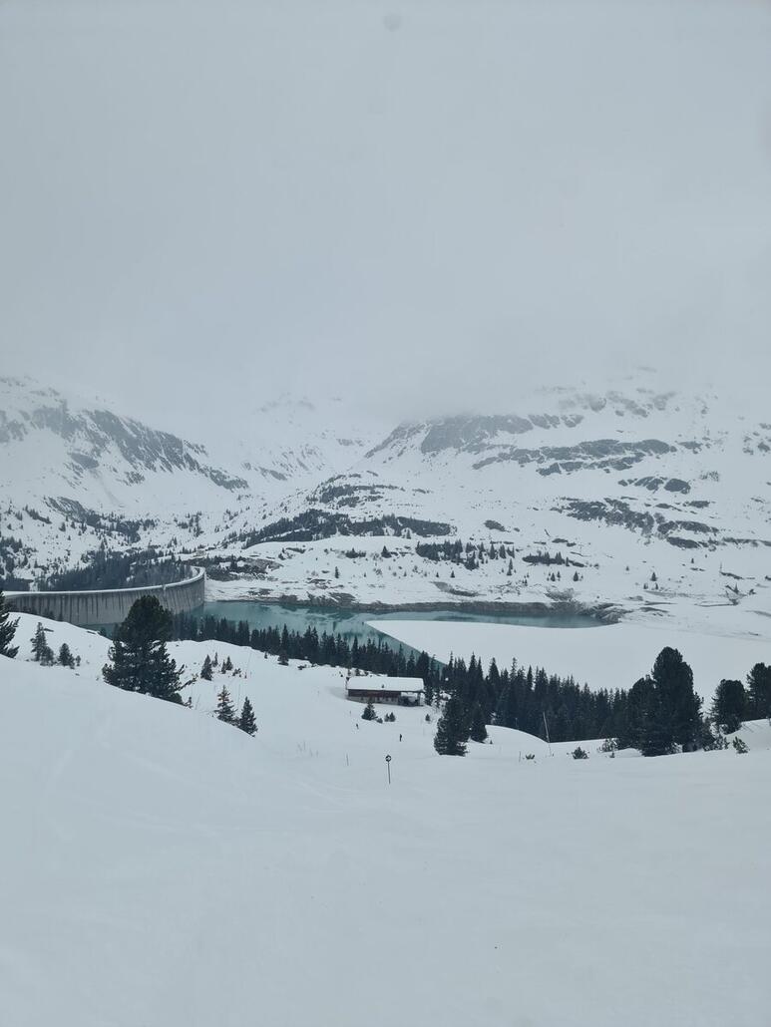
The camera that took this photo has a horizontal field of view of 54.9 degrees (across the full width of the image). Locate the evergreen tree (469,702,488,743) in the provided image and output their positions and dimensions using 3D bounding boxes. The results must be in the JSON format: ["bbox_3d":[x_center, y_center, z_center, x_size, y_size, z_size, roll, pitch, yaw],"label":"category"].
[{"bbox_3d":[16.250,36.606,130.000,3.150,6.920,3.150,0,2,0],"label":"evergreen tree"}]

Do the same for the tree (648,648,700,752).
[{"bbox_3d":[35.860,23.062,92.000,6.430,12.980,6.430,0,2,0],"label":"tree"}]

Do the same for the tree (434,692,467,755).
[{"bbox_3d":[9.610,31.418,110.000,5.030,9.070,5.030,0,2,0],"label":"tree"}]

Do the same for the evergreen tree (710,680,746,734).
[{"bbox_3d":[48.548,27.308,105.000,5.080,7.820,5.080,0,2,0],"label":"evergreen tree"}]

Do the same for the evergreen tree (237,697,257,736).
[{"bbox_3d":[-14.839,21.946,80.002,2.150,4.390,2.150,0,2,0],"label":"evergreen tree"}]

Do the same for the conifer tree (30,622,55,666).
[{"bbox_3d":[-47.161,18.028,102.000,3.290,5.970,3.290,0,2,0],"label":"conifer tree"}]

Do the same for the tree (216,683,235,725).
[{"bbox_3d":[-17.634,21.215,82.004,2.200,4.580,2.200,0,2,0],"label":"tree"}]

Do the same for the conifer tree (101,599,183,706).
[{"bbox_3d":[-24.597,14.022,75.005,8.060,11.100,8.060,0,2,0],"label":"conifer tree"}]

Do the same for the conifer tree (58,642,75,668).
[{"bbox_3d":[-43.871,19.536,102.000,2.190,3.530,2.190,0,2,0],"label":"conifer tree"}]

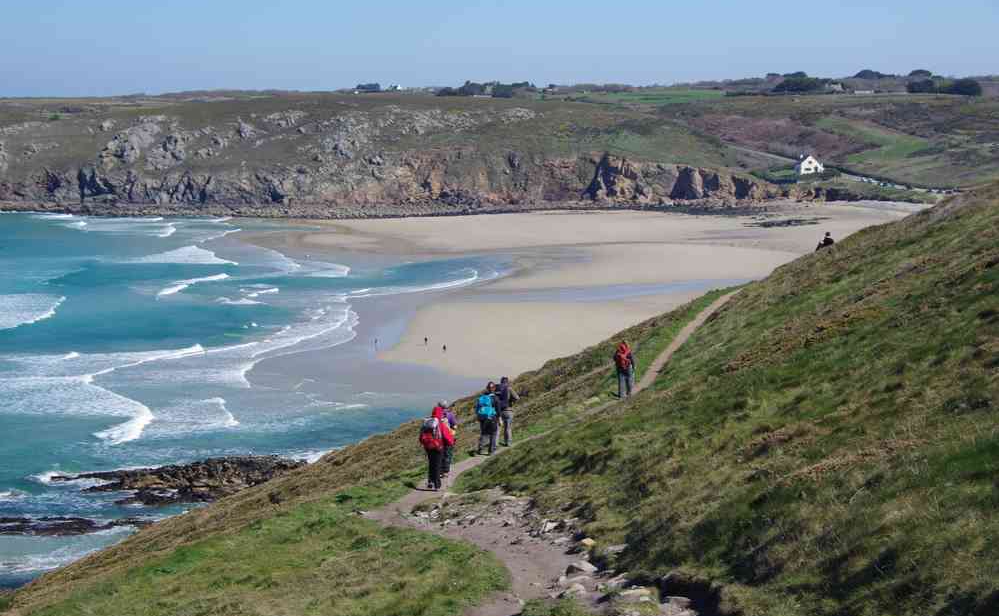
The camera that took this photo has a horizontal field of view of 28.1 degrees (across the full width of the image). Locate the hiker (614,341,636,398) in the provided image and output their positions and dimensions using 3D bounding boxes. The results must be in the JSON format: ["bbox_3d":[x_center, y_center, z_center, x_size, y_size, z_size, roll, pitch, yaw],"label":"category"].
[{"bbox_3d":[3.679,1.810,58.800,0.550,1.687,0.450,1,6,10],"label":"hiker"}]

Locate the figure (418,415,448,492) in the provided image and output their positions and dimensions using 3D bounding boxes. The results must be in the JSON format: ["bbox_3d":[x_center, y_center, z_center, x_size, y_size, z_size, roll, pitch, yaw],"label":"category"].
[{"bbox_3d":[-1.246,2.829,40.148,0.620,1.680,0.580,2,7,22],"label":"figure"}]

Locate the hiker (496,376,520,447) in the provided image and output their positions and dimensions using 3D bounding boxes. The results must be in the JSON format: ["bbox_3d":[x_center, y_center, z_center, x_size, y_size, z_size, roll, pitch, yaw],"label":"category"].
[{"bbox_3d":[0.206,2.513,48.500,0.500,1.709,0.430,3,7,30],"label":"hiker"}]

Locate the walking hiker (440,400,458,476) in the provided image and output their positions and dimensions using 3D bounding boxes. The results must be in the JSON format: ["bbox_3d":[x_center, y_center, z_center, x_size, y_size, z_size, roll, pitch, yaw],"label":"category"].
[{"bbox_3d":[-1.133,2.774,42.300,0.520,1.661,0.420,3,7,28],"label":"walking hiker"}]

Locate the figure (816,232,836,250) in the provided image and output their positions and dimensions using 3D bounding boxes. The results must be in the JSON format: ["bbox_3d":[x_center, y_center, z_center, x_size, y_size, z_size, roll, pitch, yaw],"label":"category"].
[{"bbox_3d":[17.677,-3.587,108.000,0.900,1.017,0.520,2,6,15],"label":"figure"}]

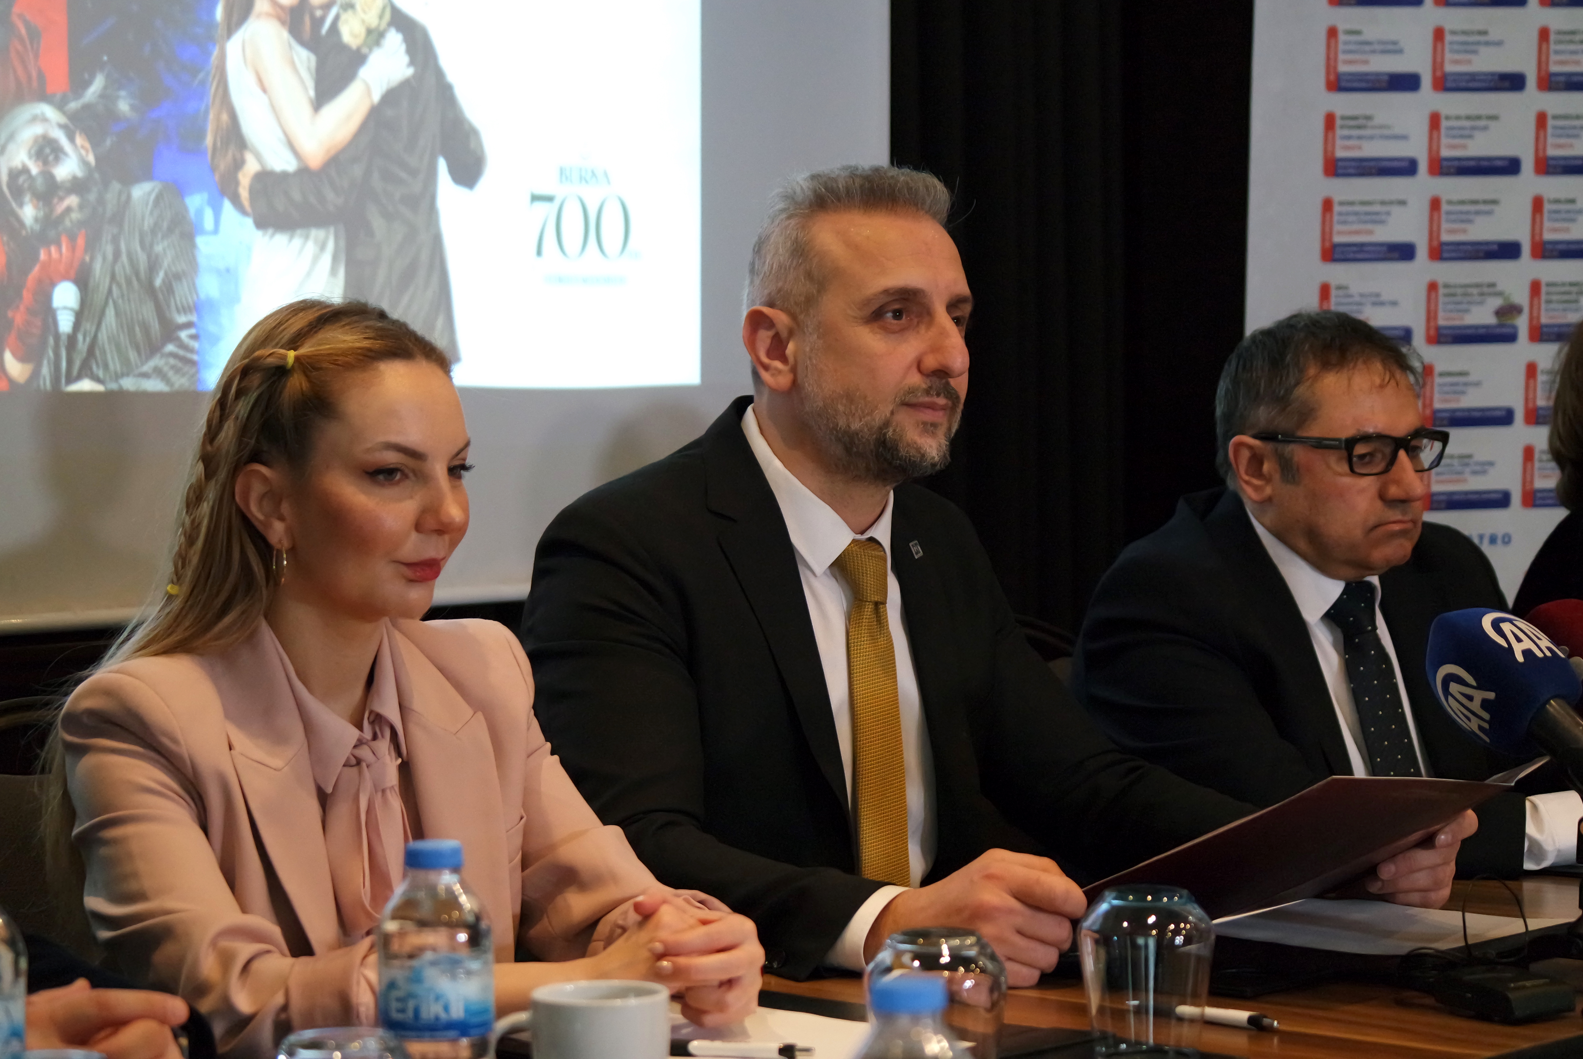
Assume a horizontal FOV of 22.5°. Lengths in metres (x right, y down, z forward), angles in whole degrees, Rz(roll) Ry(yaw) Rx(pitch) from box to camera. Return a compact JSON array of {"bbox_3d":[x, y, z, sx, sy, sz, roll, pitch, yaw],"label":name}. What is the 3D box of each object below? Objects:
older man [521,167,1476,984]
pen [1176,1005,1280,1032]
[{"bbox_3d":[0.167,0.392,3.161,0.680,1.360,0.740,3,4,45],"label":"older man"},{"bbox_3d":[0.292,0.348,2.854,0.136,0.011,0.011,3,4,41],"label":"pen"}]

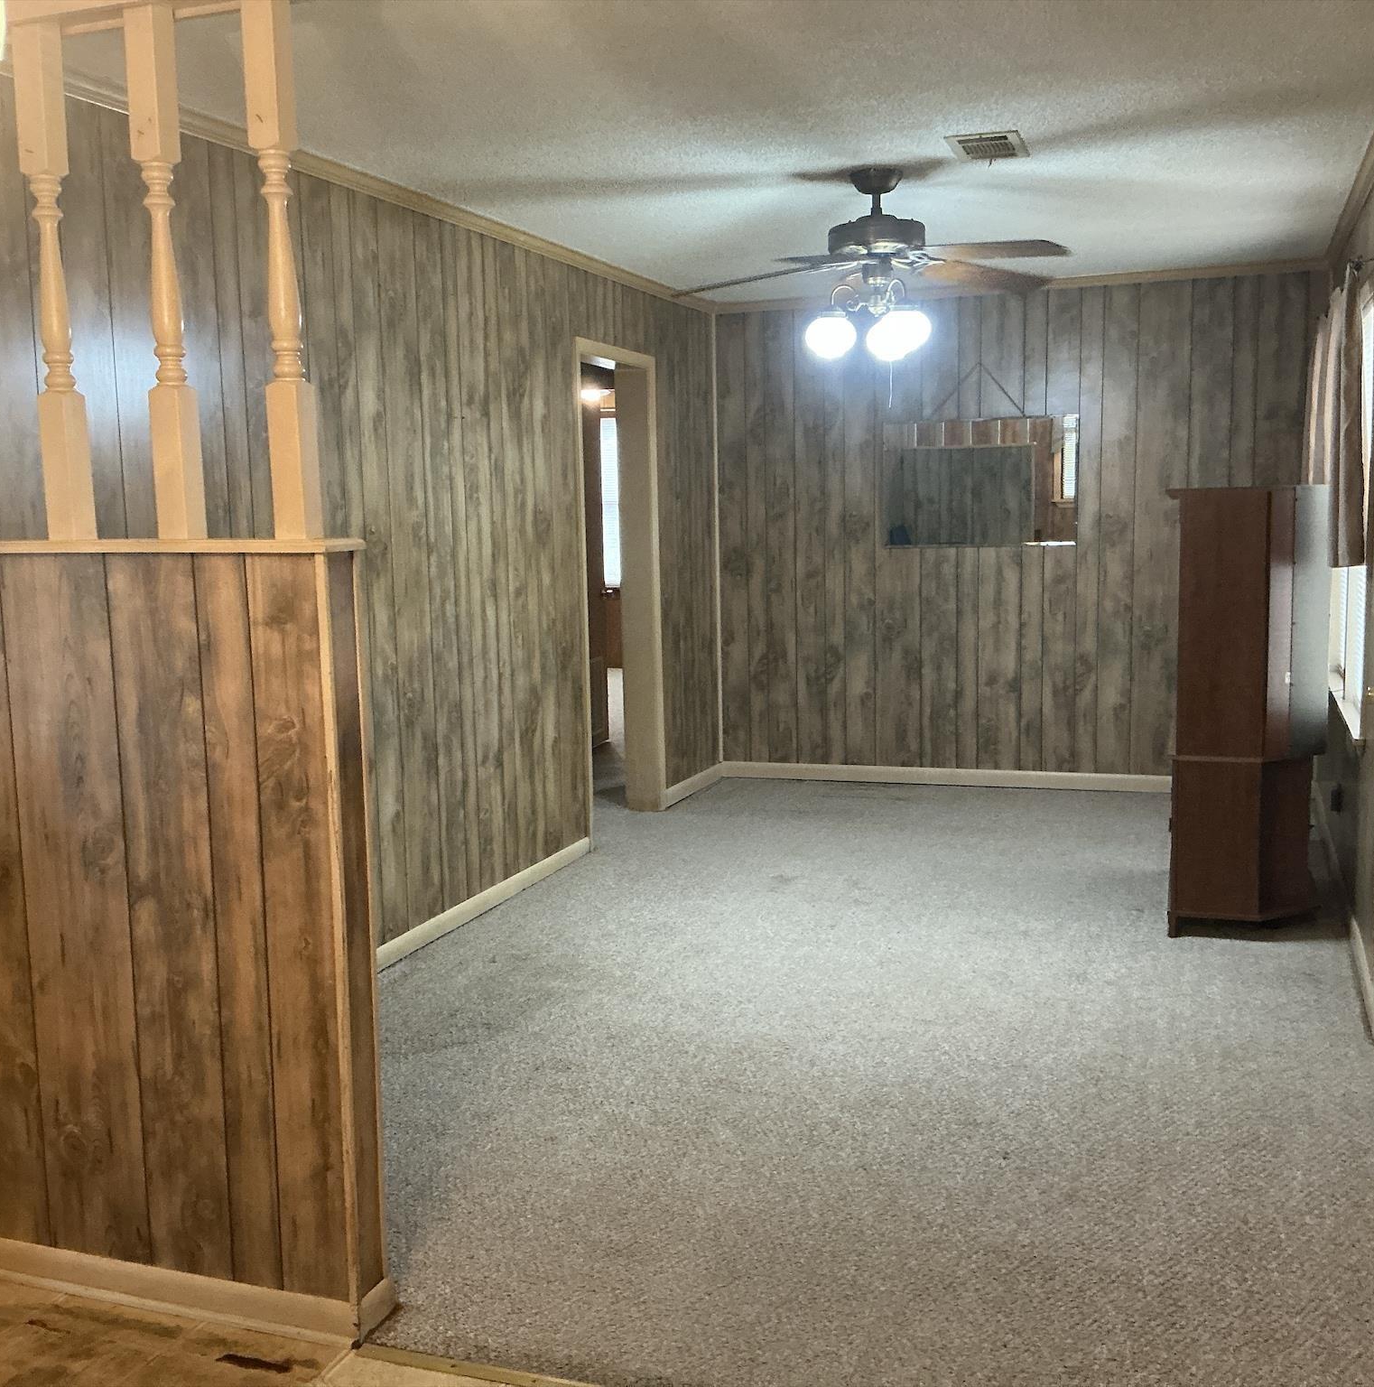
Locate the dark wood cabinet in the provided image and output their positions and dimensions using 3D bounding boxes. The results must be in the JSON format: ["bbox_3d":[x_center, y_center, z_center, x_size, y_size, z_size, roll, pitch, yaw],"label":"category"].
[{"bbox_3d":[1.947,0.018,5.178,0.498,1.457,0.970,1,8,20],"label":"dark wood cabinet"}]

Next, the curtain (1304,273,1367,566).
[{"bbox_3d":[2.184,-0.907,5.073,0.135,0.865,1.730,1,8,20],"label":"curtain"}]

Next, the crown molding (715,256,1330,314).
[{"bbox_3d":[1.490,-1.914,7.079,2.871,0.055,0.035,1,8,20],"label":"crown molding"}]

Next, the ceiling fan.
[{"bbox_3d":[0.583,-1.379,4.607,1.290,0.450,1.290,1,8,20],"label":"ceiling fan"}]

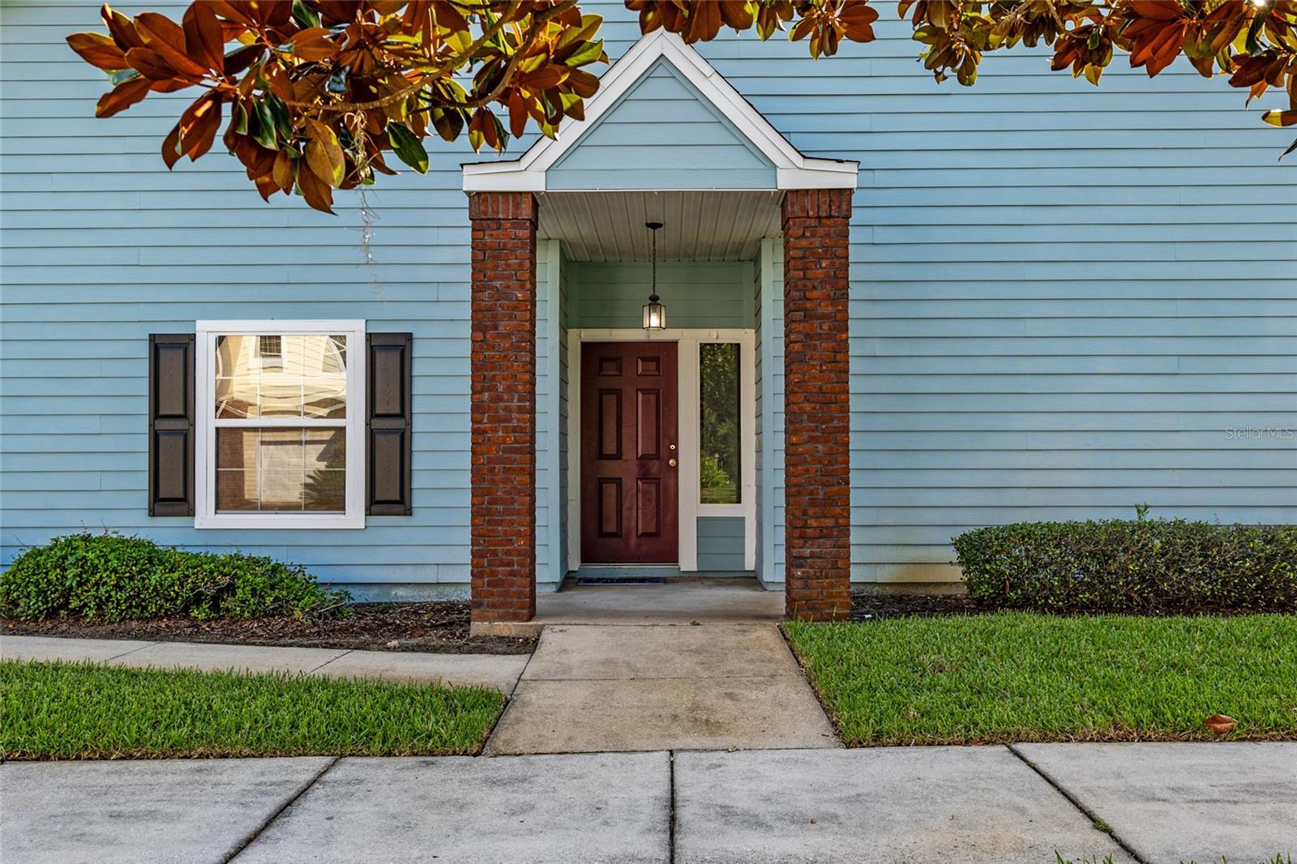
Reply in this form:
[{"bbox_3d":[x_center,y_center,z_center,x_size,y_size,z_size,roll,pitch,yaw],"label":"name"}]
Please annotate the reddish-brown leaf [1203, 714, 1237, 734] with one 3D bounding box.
[{"bbox_3d":[2.603,1.325,5.080,0.135,0.068,0.085,0,-1,1],"label":"reddish-brown leaf"}]

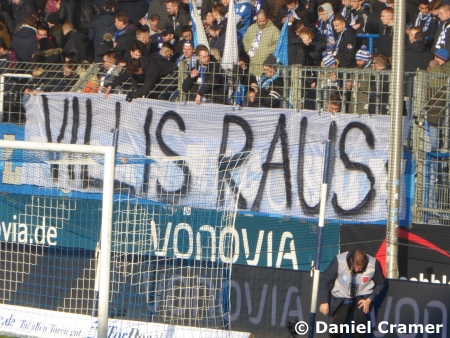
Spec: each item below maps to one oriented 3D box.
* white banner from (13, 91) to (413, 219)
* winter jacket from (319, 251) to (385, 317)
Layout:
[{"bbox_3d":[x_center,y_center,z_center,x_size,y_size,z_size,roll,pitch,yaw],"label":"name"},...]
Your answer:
[{"bbox_3d":[-0.280,-0.200,69.200,0.150,1.530,10.100,1,2,-33],"label":"white banner"},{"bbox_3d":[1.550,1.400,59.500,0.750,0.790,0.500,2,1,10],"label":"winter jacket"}]

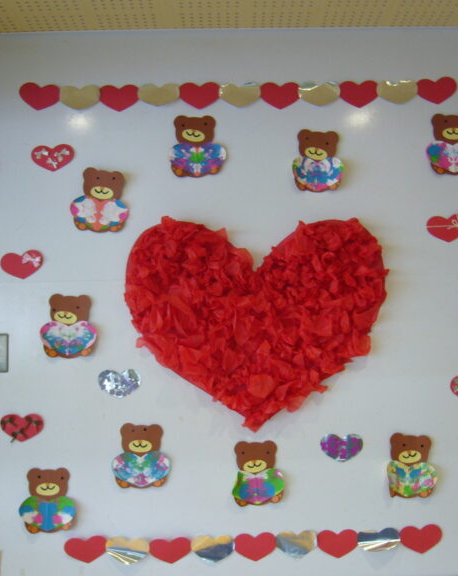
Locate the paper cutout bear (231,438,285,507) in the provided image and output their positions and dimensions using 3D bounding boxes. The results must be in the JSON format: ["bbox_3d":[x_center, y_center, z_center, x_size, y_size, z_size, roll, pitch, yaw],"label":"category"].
[{"bbox_3d":[0.092,0.567,2.359,0.160,0.197,0.020,-3,-3,-1],"label":"paper cutout bear"}]

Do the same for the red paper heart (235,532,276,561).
[{"bbox_3d":[0.080,0.778,2.331,0.125,0.085,0.010,-1,-4,-1],"label":"red paper heart"}]

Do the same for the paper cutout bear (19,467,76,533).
[{"bbox_3d":[-0.548,0.641,2.341,0.170,0.198,0.020,2,-3,-1],"label":"paper cutout bear"}]

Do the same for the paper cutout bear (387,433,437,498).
[{"bbox_3d":[0.554,0.536,2.343,0.153,0.195,0.025,-1,-4,-1],"label":"paper cutout bear"}]

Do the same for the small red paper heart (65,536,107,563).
[{"bbox_3d":[-0.428,0.783,2.327,0.129,0.079,0.010,-1,-4,-1],"label":"small red paper heart"}]

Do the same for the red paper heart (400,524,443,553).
[{"bbox_3d":[0.579,0.756,2.337,0.130,0.087,0.010,-1,-4,-1],"label":"red paper heart"}]

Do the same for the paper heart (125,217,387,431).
[{"bbox_3d":[0.084,0.106,2.339,0.791,0.645,0.080,-1,-4,-1],"label":"paper heart"}]

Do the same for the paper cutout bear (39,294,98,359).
[{"bbox_3d":[-0.486,0.118,2.361,0.174,0.196,0.025,-1,-4,-1],"label":"paper cutout bear"}]

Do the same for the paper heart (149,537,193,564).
[{"bbox_3d":[-0.174,0.785,2.320,0.129,0.078,0.006,-1,-4,-1],"label":"paper heart"}]

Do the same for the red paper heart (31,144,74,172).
[{"bbox_3d":[-0.543,-0.401,2.401,0.131,0.086,0.010,-1,-4,-1],"label":"red paper heart"}]

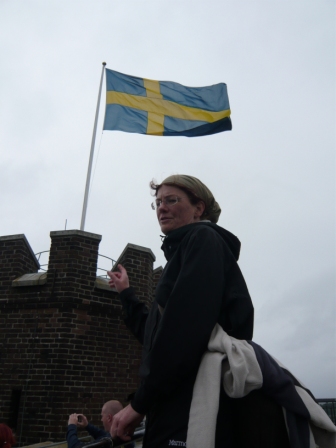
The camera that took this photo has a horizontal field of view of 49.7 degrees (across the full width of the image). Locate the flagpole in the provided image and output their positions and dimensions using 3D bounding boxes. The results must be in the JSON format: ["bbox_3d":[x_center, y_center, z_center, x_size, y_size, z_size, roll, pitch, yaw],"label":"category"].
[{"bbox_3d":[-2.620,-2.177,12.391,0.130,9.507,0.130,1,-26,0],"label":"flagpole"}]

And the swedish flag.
[{"bbox_3d":[-0.074,-4.623,13.742,4.800,3.300,0.550,2,-26,-3],"label":"swedish flag"}]

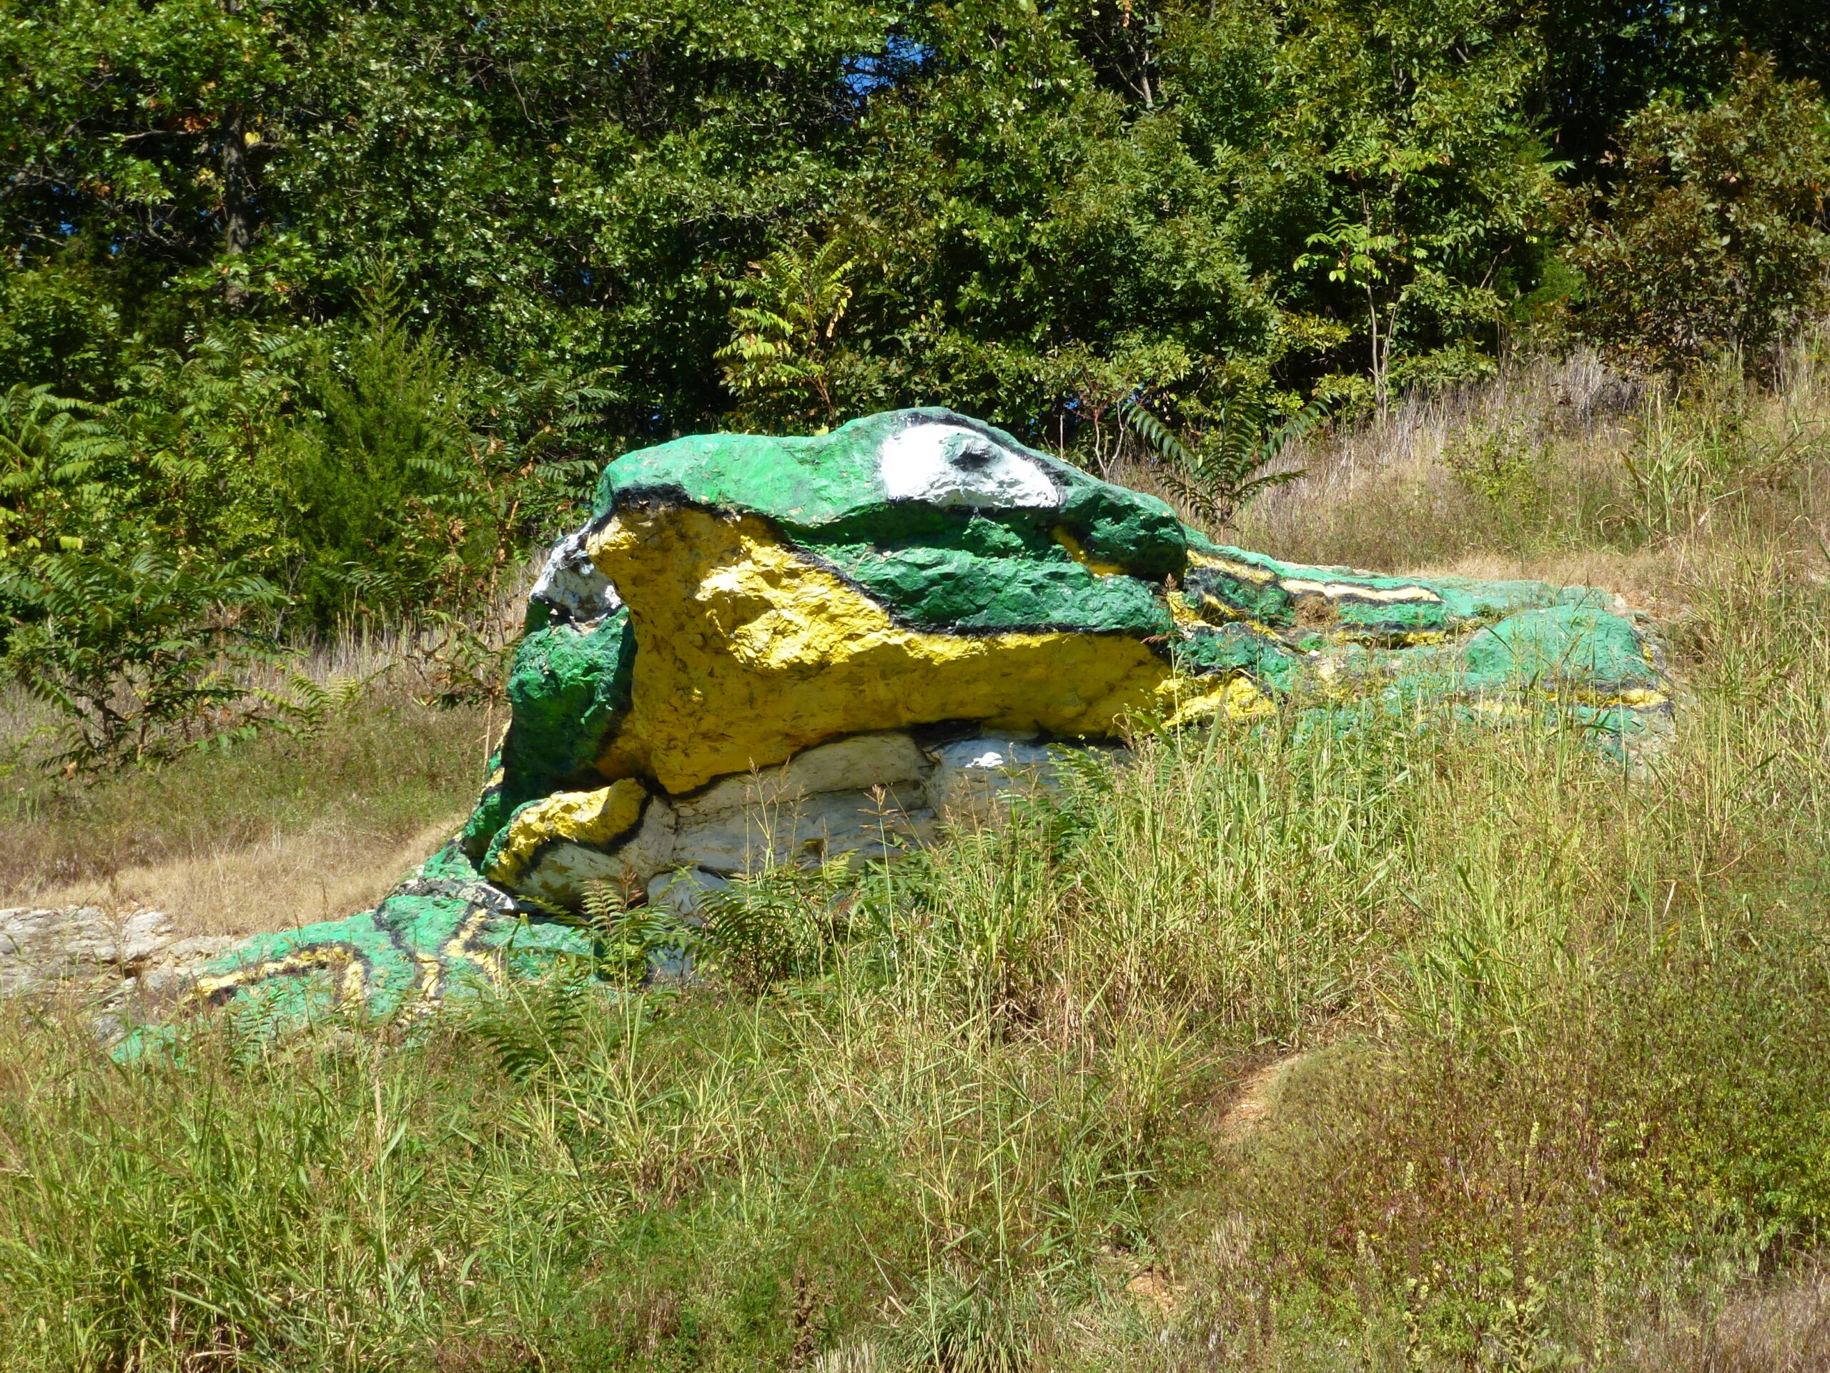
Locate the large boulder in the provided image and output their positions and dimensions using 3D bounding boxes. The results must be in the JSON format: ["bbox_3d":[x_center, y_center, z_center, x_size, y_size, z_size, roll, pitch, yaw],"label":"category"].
[{"bbox_3d":[0.037,0.102,24.200,5.100,2.100,2.400,0,-6,0],"label":"large boulder"}]

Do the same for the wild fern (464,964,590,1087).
[{"bbox_3d":[-1.284,1.123,23.000,0.430,0.400,0.380,0,-6,0],"label":"wild fern"}]

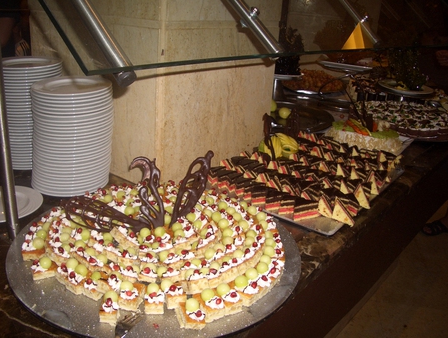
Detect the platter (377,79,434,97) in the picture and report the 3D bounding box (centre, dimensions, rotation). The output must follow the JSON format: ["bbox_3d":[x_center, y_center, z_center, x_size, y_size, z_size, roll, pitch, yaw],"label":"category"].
[{"bbox_3d":[1.090,-0.483,2.730,0.322,0.034,0.322,13,23,19],"label":"platter"}]

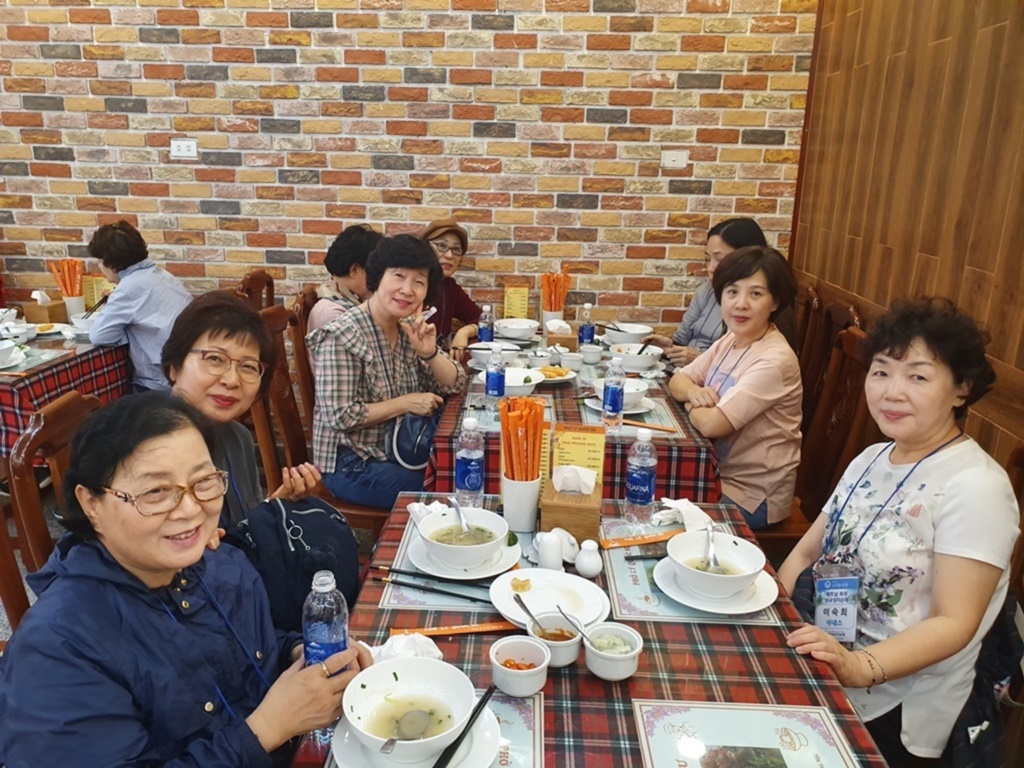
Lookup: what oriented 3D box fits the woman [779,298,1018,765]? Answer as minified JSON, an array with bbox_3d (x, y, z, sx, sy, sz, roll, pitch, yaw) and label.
[{"bbox_3d":[0.654,0.481,1.460,0.580,1.280,0.480,-5,16,-21],"label":"woman"}]

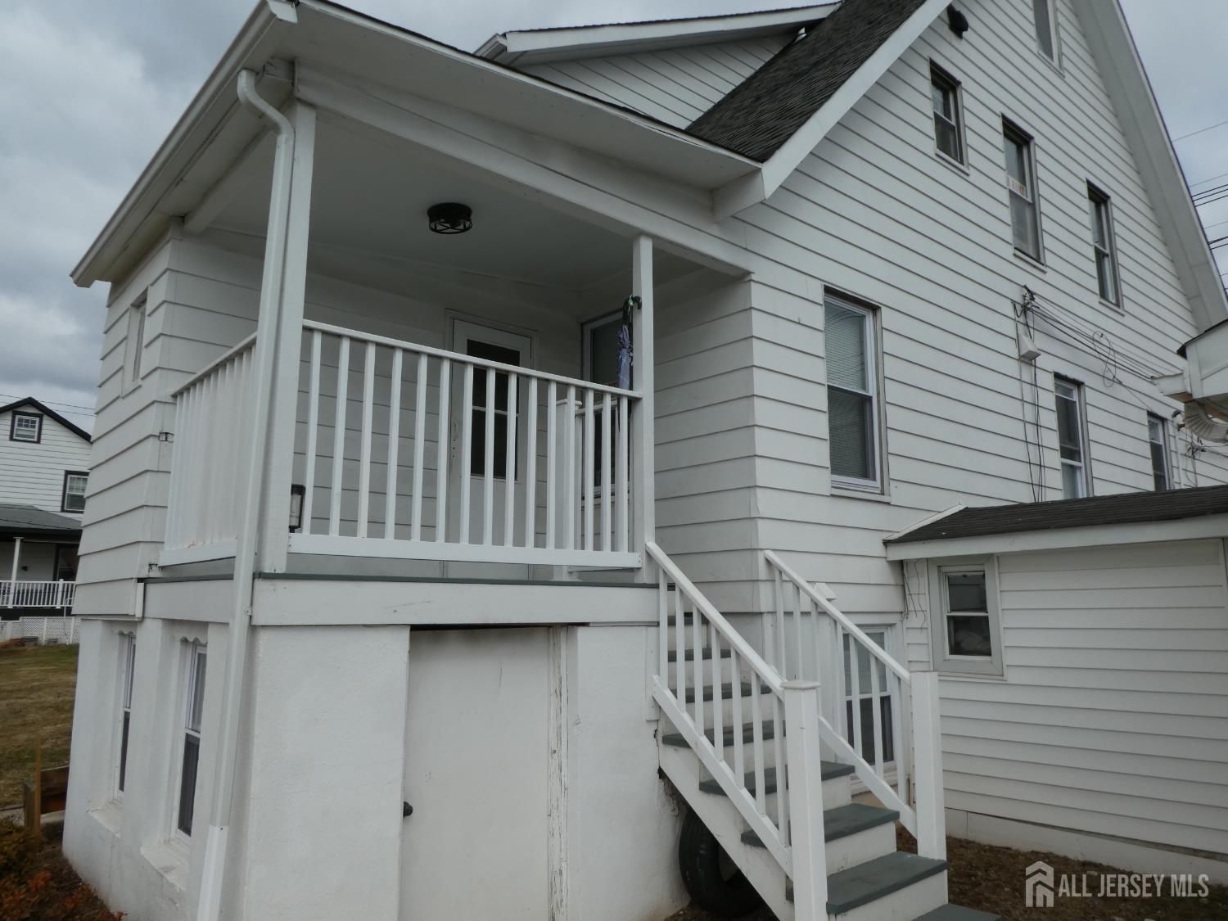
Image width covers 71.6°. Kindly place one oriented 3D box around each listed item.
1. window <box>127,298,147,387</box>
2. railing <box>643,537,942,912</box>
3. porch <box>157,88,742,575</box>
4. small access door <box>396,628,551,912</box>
[{"bbox_3d":[-3.082,-0.756,5.564,0.098,0.665,0.490,9,-13,-41],"label":"window"},{"bbox_3d":[0.992,1.388,4.667,1.208,1.883,1.068,9,-13,-41],"label":"railing"},{"bbox_3d":[-0.846,-0.385,5.278,3.143,2.334,1.925,9,-13,-41],"label":"porch"},{"bbox_3d":[-0.656,1.563,4.015,0.847,1.516,0.056,9,-13,-41],"label":"small access door"}]

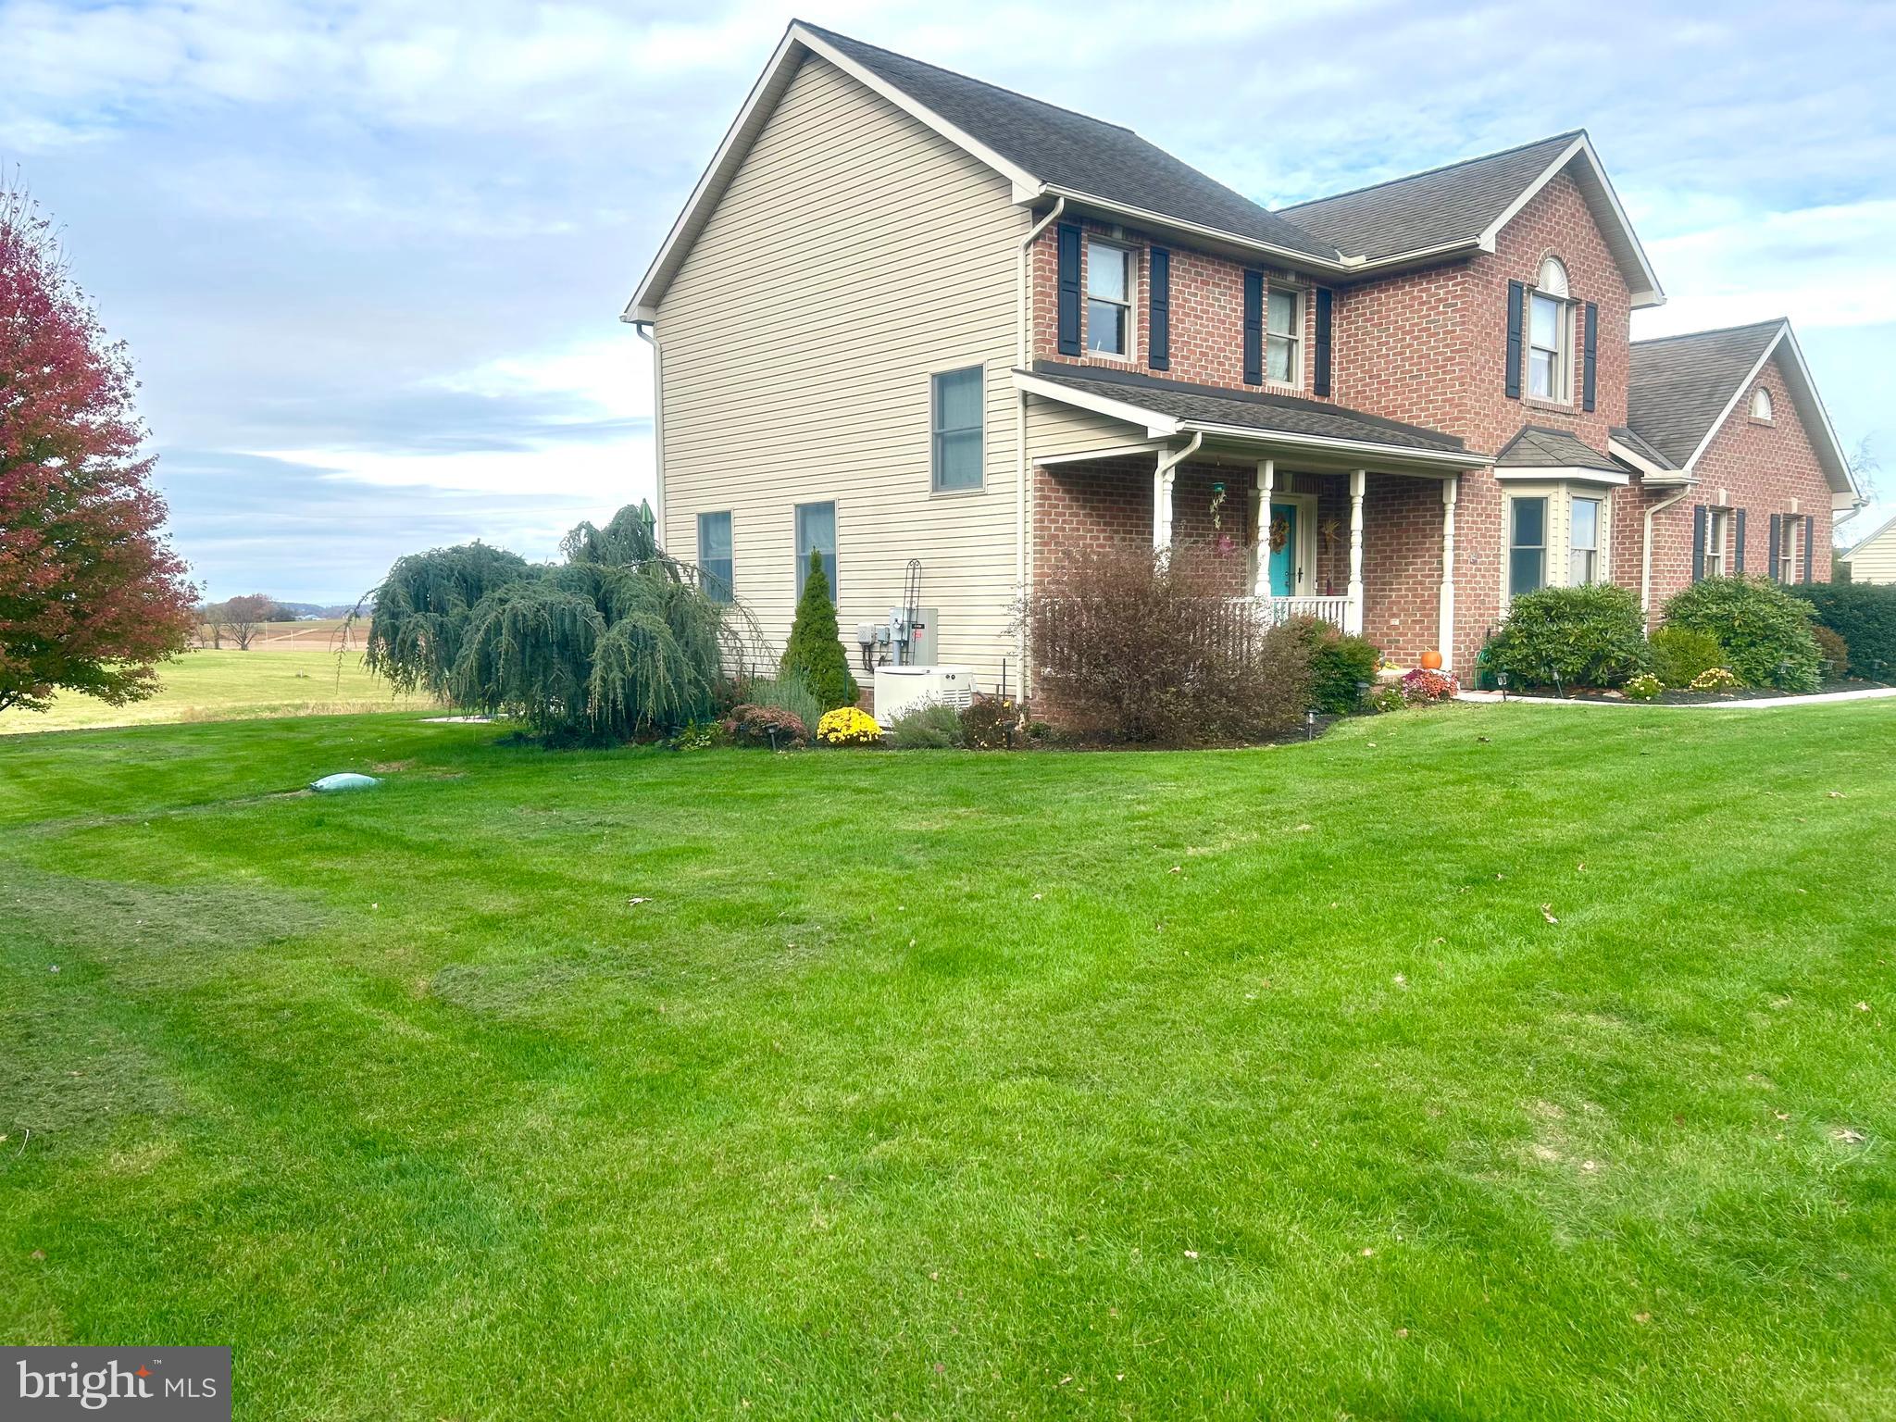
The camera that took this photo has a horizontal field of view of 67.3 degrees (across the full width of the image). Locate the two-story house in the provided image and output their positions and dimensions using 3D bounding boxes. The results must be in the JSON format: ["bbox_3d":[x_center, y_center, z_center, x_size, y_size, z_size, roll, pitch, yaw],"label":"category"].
[{"bbox_3d":[5.686,-4.767,23.248,18.090,8.750,11.380,-5,6,-42],"label":"two-story house"}]

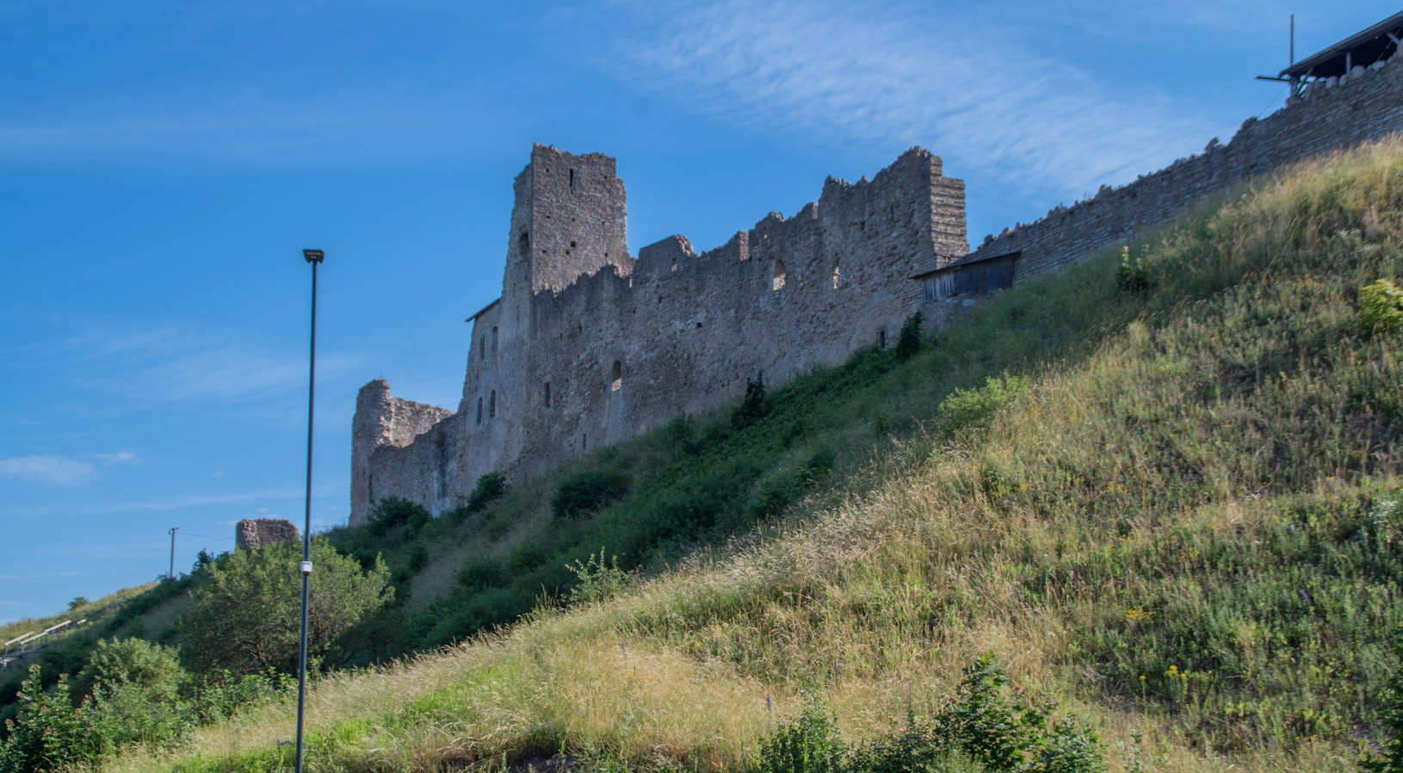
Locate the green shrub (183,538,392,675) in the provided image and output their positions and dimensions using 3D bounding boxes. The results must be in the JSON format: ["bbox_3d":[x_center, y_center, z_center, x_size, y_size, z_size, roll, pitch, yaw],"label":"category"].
[{"bbox_3d":[-10.625,5.707,60.000,5.380,3.460,4.840,0,-10,0],"label":"green shrub"}]

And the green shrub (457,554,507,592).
[{"bbox_3d":[-9.418,8.008,100.000,2.160,1.540,1.940,0,-10,0],"label":"green shrub"}]

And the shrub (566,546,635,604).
[{"bbox_3d":[-1.912,3.606,44.000,1.320,1.120,1.190,0,-10,0],"label":"shrub"}]

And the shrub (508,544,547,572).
[{"bbox_3d":[-7.445,7.374,100.000,1.780,1.220,1.610,0,-10,0],"label":"shrub"}]

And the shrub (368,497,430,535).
[{"bbox_3d":[-18.832,8.037,145.000,3.810,2.280,3.430,0,-10,0],"label":"shrub"}]

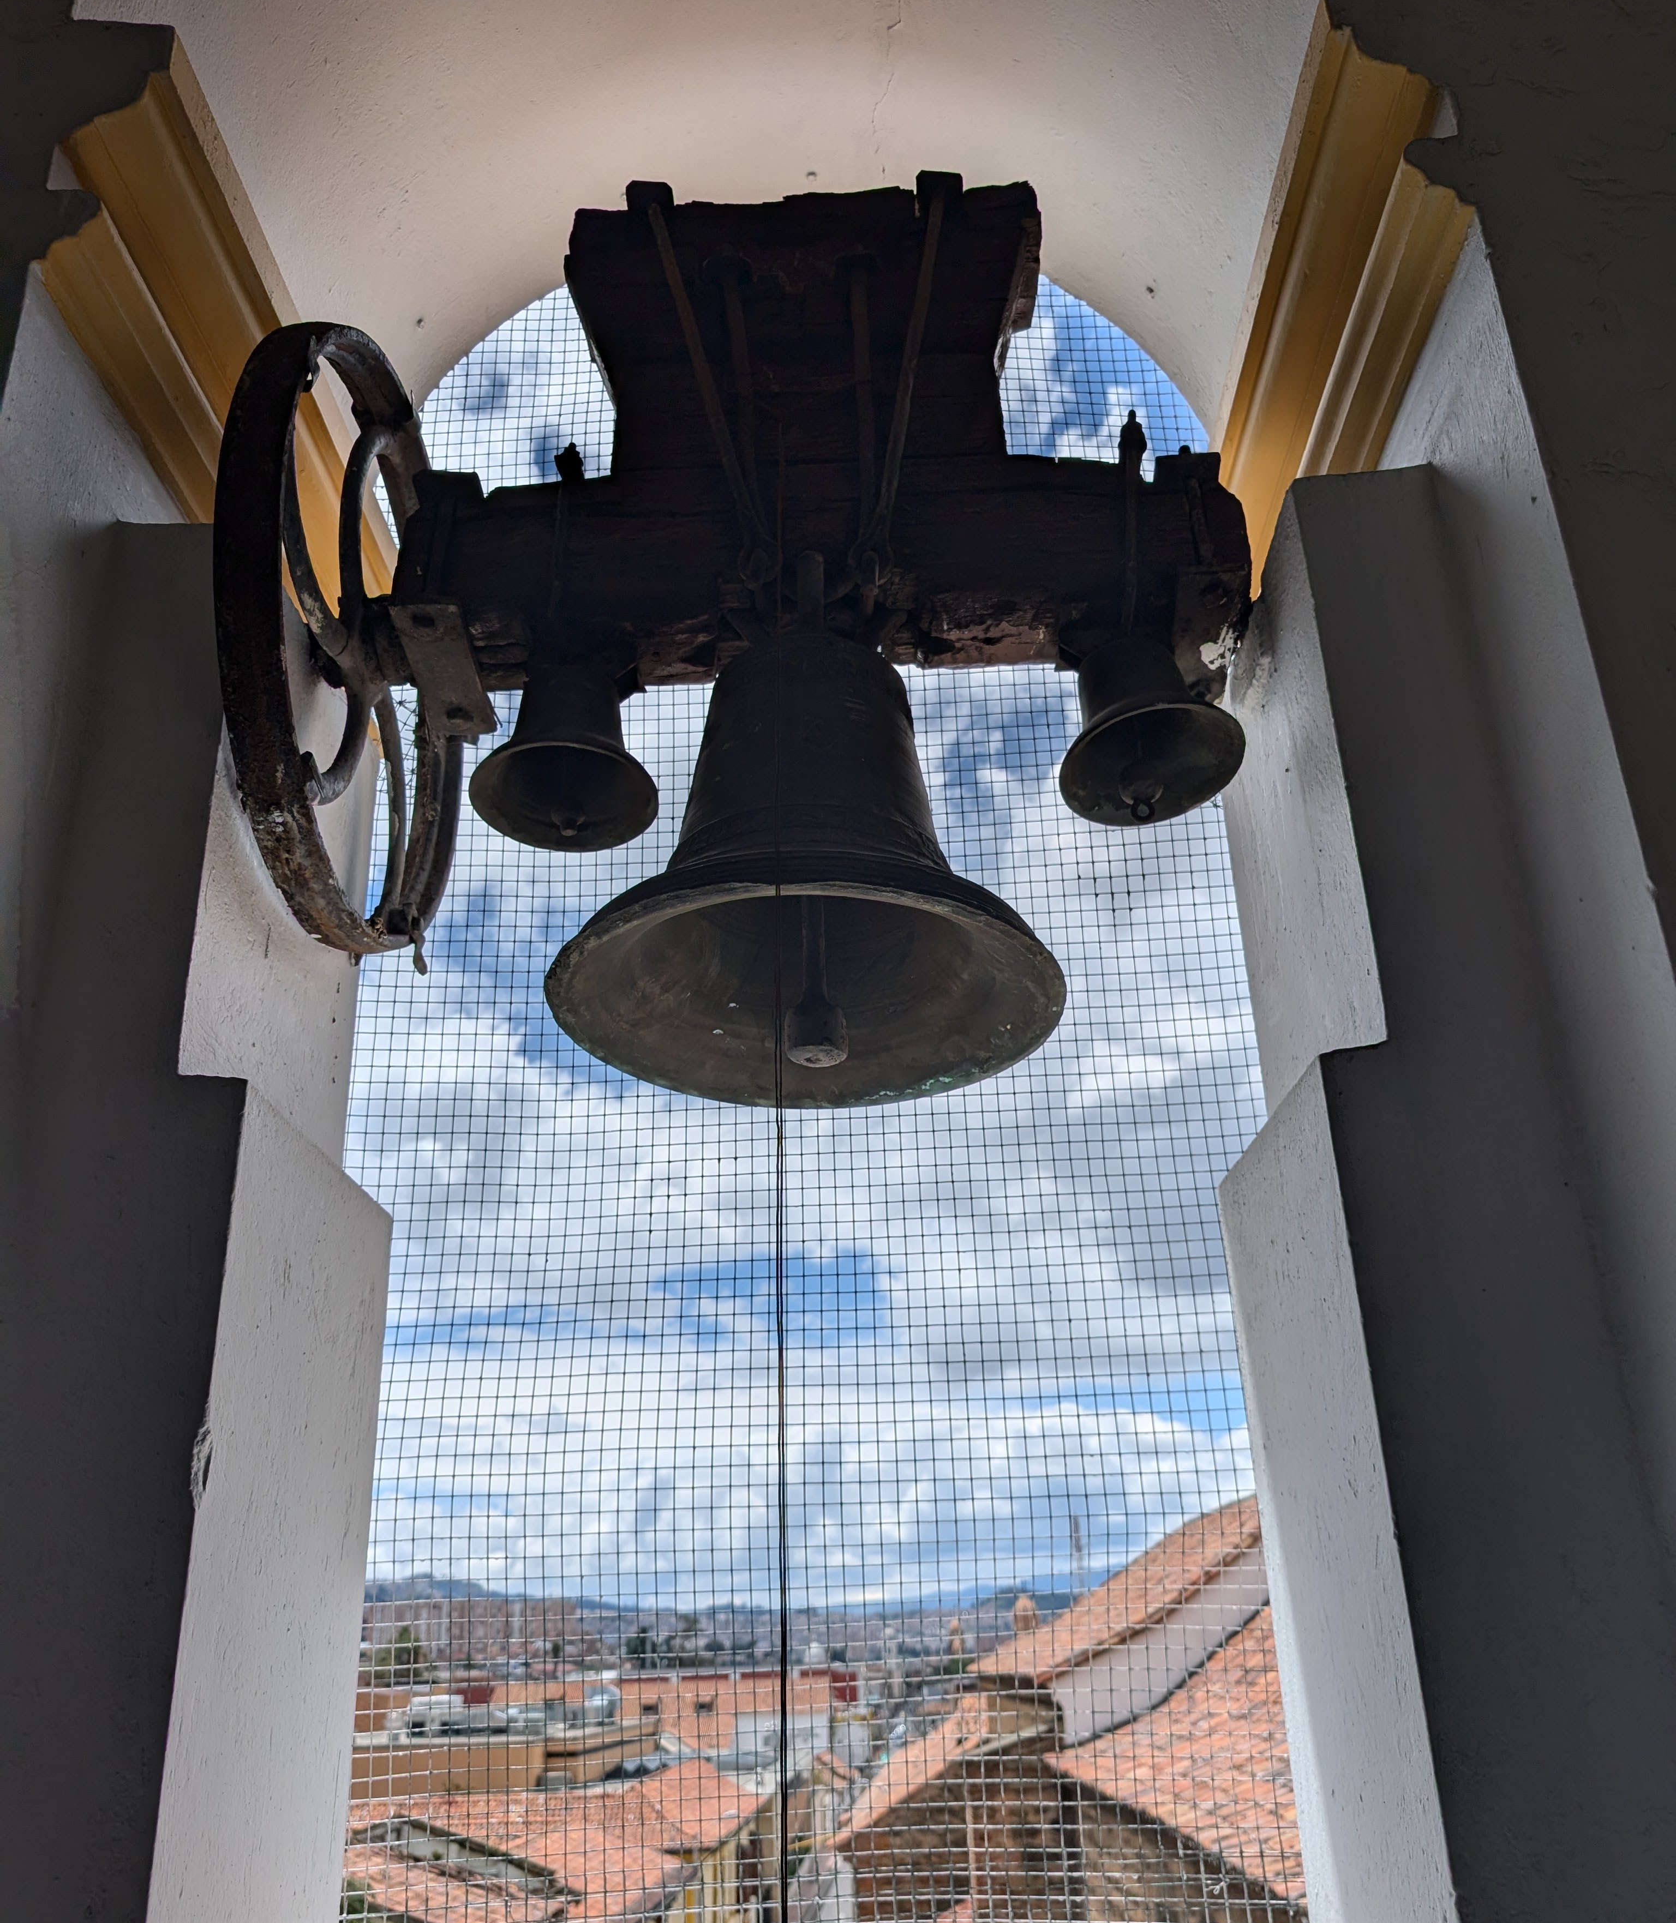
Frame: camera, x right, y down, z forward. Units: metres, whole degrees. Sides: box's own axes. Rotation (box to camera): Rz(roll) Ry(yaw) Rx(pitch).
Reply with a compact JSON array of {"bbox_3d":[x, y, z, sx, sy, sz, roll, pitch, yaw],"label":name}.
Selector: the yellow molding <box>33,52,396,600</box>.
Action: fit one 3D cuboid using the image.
[{"bbox_3d":[-0.769,-0.655,2.095,0.107,0.336,1.024,-2,-23,0],"label":"yellow molding"}]

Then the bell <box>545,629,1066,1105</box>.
[{"bbox_3d":[-0.030,-0.140,1.784,0.559,0.426,0.559,0,-27,2],"label":"bell"}]

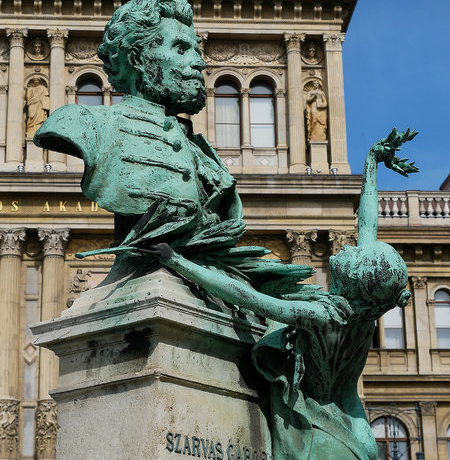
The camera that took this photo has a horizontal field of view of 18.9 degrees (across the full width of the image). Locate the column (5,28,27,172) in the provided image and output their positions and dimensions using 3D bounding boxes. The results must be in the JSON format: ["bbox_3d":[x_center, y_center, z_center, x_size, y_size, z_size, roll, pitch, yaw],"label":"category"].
[{"bbox_3d":[-7.739,-4.888,50.000,0.760,5.333,0.680,0,-17,-5],"label":"column"}]

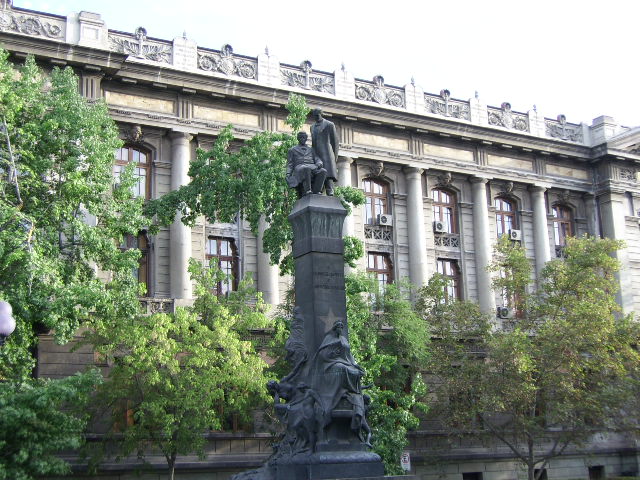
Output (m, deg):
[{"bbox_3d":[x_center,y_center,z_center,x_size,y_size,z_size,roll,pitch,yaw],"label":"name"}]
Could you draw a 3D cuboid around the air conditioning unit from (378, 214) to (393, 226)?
[{"bbox_3d":[3.749,-1.084,58.601,0.765,0.582,0.306,6,-15,-32],"label":"air conditioning unit"}]

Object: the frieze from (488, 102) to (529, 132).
[{"bbox_3d":[11.950,-7.832,64.747,3.520,1.786,0.357,6,-15,-32],"label":"frieze"}]

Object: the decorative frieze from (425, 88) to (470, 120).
[{"bbox_3d":[7.269,-7.803,58.116,3.301,1.651,0.256,6,-14,-31],"label":"decorative frieze"}]

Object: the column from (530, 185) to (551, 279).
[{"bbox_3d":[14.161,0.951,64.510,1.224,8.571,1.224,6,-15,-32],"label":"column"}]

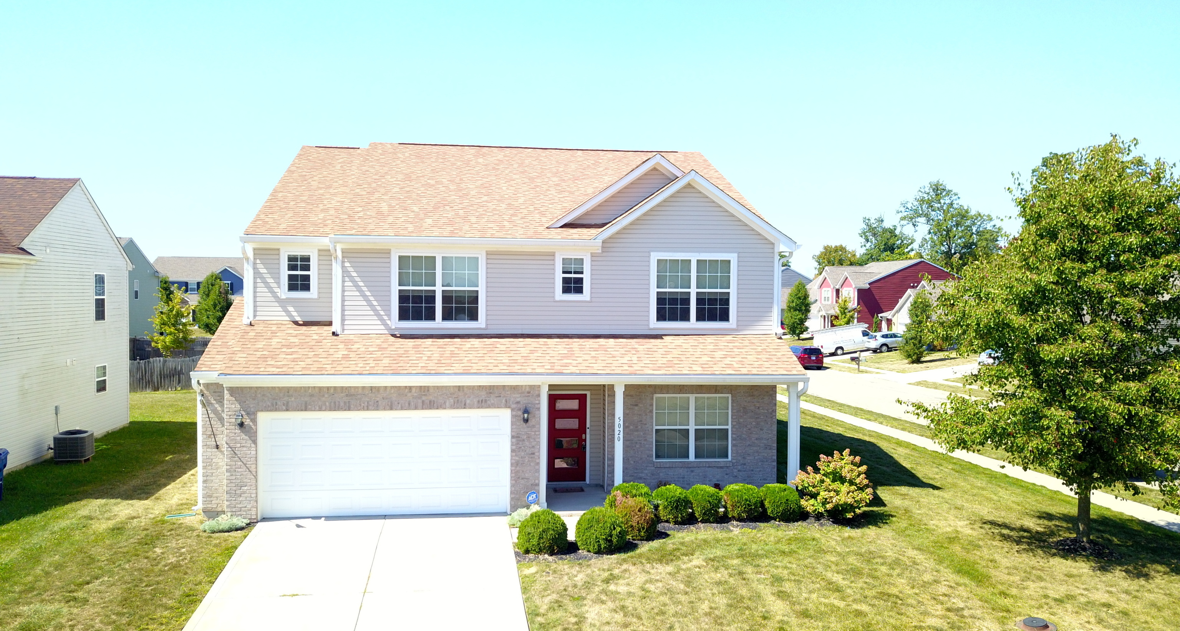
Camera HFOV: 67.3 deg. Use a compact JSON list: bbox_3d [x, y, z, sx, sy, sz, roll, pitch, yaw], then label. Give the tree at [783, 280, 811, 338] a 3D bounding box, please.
[{"bbox_3d":[21.822,-0.620,93.553,3.000,6.250,3.000,0,2,-7],"label":"tree"}]

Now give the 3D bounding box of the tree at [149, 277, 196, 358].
[{"bbox_3d":[-23.782,0.705,50.565,2.600,5.670,2.600,0,2,-7],"label":"tree"}]

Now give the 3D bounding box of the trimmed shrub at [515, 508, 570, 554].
[{"bbox_3d":[-0.860,3.910,16.150,0.950,0.850,0.930,0,2,-7],"label":"trimmed shrub"}]

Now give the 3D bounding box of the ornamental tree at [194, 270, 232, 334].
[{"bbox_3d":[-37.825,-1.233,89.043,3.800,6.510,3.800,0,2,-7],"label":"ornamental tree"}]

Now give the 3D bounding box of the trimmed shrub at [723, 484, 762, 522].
[{"bbox_3d":[3.076,3.744,17.817,0.820,0.760,0.820,0,2,-8],"label":"trimmed shrub"}]

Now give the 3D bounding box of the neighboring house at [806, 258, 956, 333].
[{"bbox_3d":[31.454,-1.738,95.639,11.800,8.000,14.500,0,2,-7],"label":"neighboring house"}]

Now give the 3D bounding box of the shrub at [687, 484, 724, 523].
[{"bbox_3d":[2.321,3.758,17.712,0.800,0.780,0.800,0,2,-8],"label":"shrub"}]

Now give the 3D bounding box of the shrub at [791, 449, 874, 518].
[{"bbox_3d":[5.030,3.480,18.400,1.650,1.430,1.600,0,2,-7],"label":"shrub"}]

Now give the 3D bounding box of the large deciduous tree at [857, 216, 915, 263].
[{"bbox_3d":[46.303,-7.297,140.255,10.000,17.014,10.000,0,2,-8],"label":"large deciduous tree"}]

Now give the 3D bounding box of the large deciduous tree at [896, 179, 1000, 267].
[{"bbox_3d":[52.841,-9.124,130.321,15.300,21.382,15.300,0,2,-8],"label":"large deciduous tree"}]

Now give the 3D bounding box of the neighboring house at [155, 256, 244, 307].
[{"bbox_3d":[-45.175,-3.056,106.457,13.000,8.400,13.500,0,2,-8],"label":"neighboring house"}]

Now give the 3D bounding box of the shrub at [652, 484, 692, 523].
[{"bbox_3d":[1.640,3.747,17.617,0.820,0.780,0.820,0,2,-8],"label":"shrub"}]

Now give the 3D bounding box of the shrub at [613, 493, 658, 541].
[{"bbox_3d":[0.857,3.802,16.652,0.840,0.830,0.840,0,2,-8],"label":"shrub"}]

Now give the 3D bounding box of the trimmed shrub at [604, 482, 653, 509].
[{"bbox_3d":[0.770,3.770,18.050,0.970,0.800,0.930,0,2,-7],"label":"trimmed shrub"}]

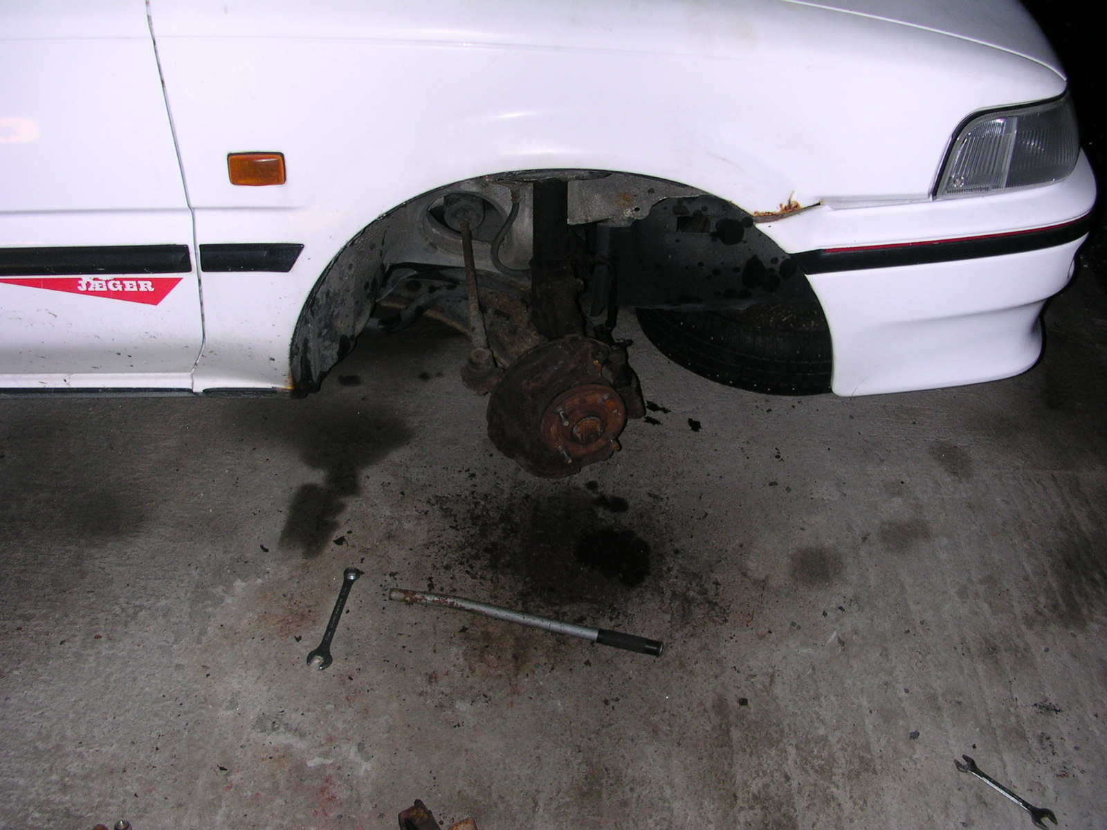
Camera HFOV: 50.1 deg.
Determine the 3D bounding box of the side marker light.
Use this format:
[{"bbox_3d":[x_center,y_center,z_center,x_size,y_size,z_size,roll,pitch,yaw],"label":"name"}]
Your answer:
[{"bbox_3d":[-0.349,-0.291,1.395,0.064,0.037,0.020,2,33,2],"label":"side marker light"}]

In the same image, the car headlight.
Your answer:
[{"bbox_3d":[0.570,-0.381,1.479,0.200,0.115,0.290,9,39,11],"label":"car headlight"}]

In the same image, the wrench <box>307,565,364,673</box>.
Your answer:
[{"bbox_3d":[-0.335,0.309,1.817,0.037,0.014,0.207,4,38,6],"label":"wrench"}]

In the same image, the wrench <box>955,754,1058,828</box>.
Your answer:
[{"bbox_3d":[0.601,0.501,1.576,0.032,0.009,0.145,-29,47,-32],"label":"wrench"}]

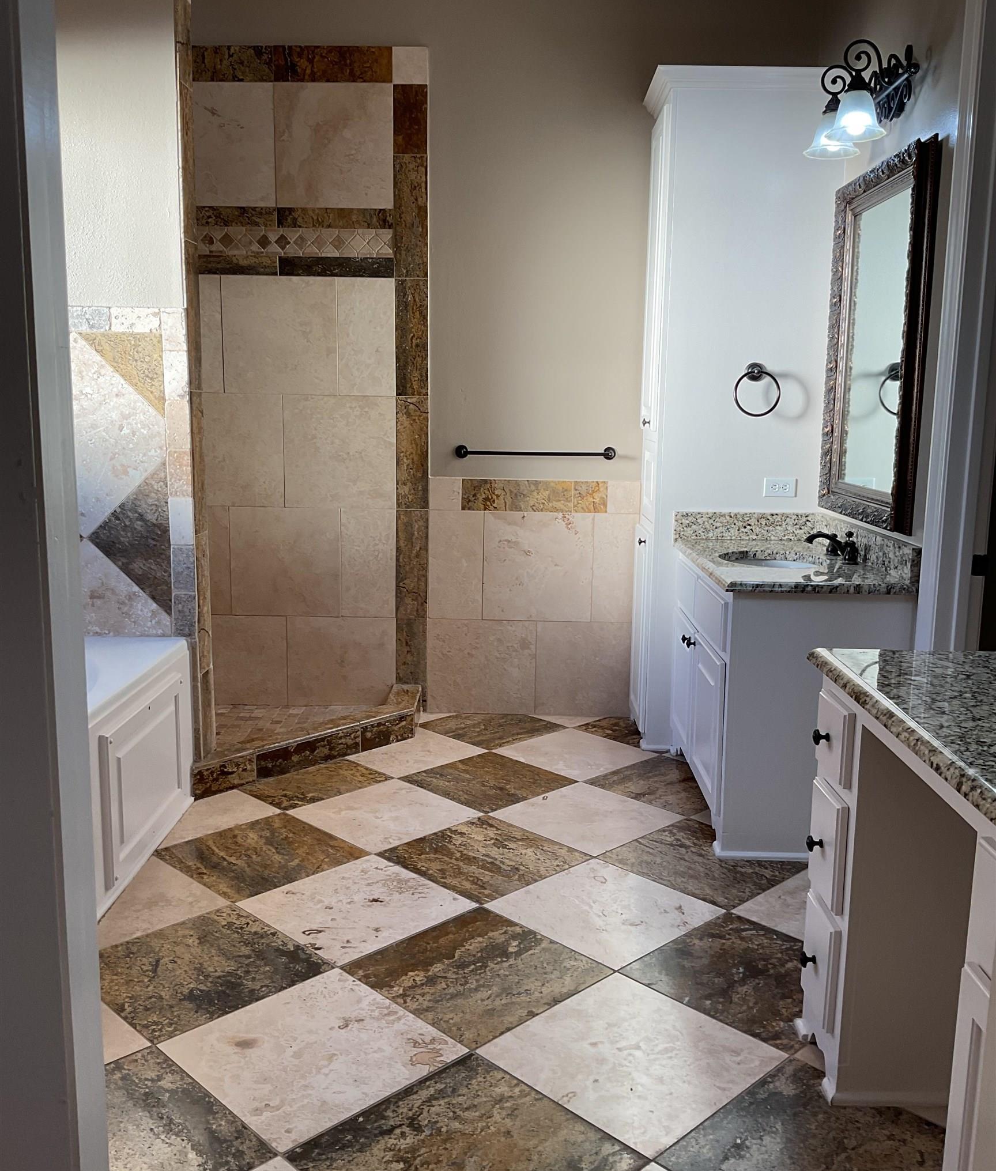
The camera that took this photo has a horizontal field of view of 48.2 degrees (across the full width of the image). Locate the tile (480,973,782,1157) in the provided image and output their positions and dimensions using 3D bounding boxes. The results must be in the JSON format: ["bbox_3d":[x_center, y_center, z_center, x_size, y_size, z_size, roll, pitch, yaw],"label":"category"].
[{"bbox_3d":[0.273,0.962,2.273,0.457,0.013,0.457,-9,13,-44],"label":"tile"}]

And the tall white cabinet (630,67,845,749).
[{"bbox_3d":[0.869,-0.604,4.221,0.664,2.433,0.508,1,10,1],"label":"tall white cabinet"}]

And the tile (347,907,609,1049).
[{"bbox_3d":[-0.047,0.904,2.596,0.457,0.013,0.457,-9,13,-44],"label":"tile"}]

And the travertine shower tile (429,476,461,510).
[{"bbox_3d":[-0.216,-0.375,4.550,0.129,0.128,0.013,1,10,1],"label":"travertine shower tile"}]

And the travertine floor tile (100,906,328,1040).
[{"bbox_3d":[-0.699,0.897,2.609,0.457,0.012,0.457,-9,13,-44],"label":"travertine floor tile"}]

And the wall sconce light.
[{"bbox_3d":[1.080,-1.464,3.351,0.232,0.262,0.570,1,10,1],"label":"wall sconce light"}]

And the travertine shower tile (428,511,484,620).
[{"bbox_3d":[-0.174,-0.084,4.598,0.219,0.455,0.013,1,10,1],"label":"travertine shower tile"}]

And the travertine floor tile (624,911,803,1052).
[{"bbox_3d":[0.602,0.912,2.590,0.457,0.013,0.457,-9,13,-44],"label":"travertine floor tile"}]

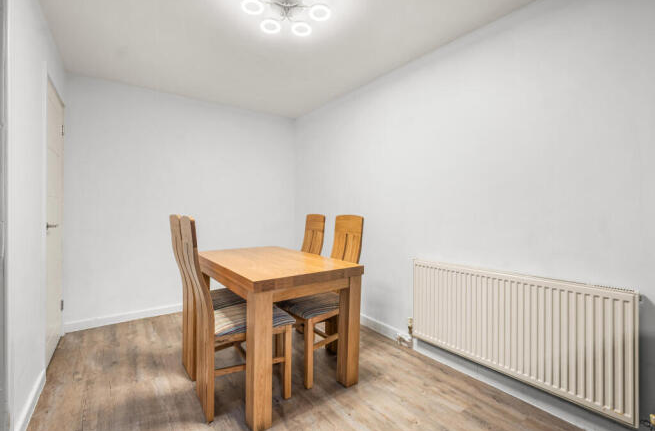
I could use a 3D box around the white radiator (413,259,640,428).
[{"bbox_3d":[1.059,0.643,1.690,0.100,0.586,1.143,0,1,-38],"label":"white radiator"}]

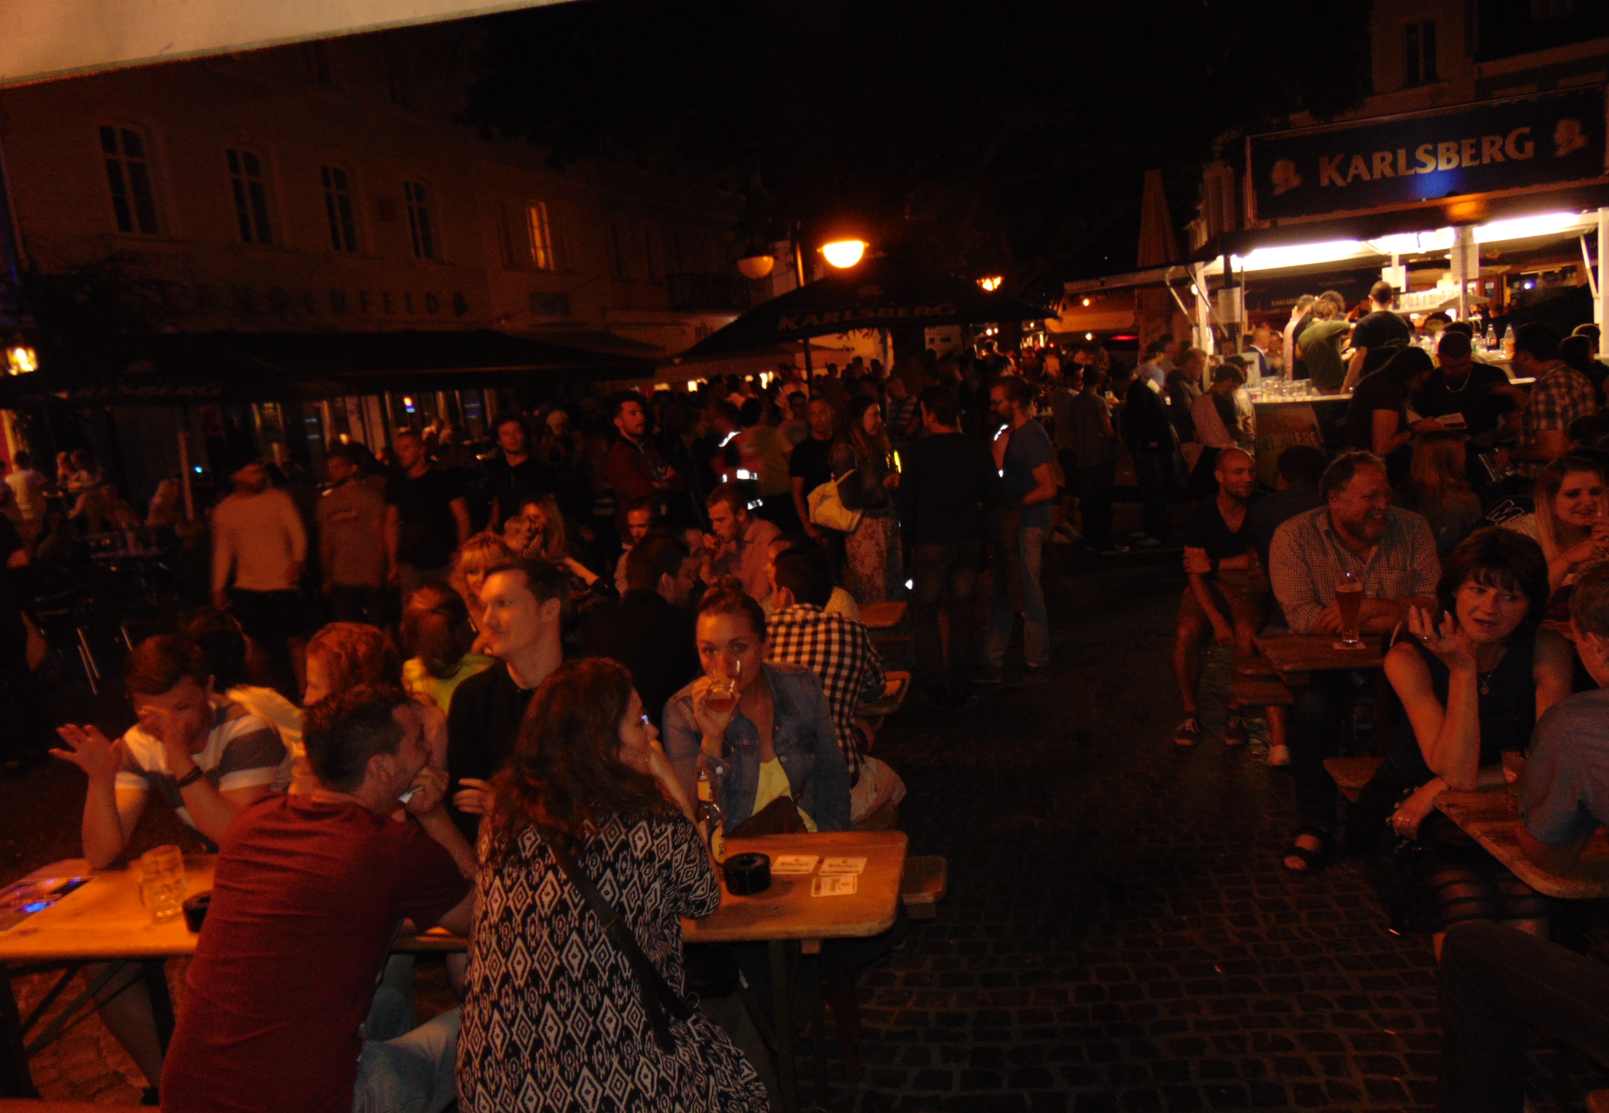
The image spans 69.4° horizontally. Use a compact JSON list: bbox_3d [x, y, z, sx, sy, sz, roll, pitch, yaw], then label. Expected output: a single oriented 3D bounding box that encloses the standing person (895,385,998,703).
[{"bbox_3d":[0.799,-0.074,6.500,0.570,1.750,0.380,-8,8,-8],"label":"standing person"}]

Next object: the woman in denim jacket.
[{"bbox_3d":[-0.050,0.720,2.982,0.520,1.340,0.750,-5,9,7],"label":"woman in denim jacket"}]

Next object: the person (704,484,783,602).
[{"bbox_3d":[-0.246,0.417,4.834,0.720,1.380,0.500,-11,10,-29],"label":"person"}]

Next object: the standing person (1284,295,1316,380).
[{"bbox_3d":[4.552,-1.464,10.500,0.420,1.760,0.500,-11,9,-30],"label":"standing person"}]

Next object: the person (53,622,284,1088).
[{"bbox_3d":[-1.677,0.826,3.173,0.620,1.330,0.770,-6,8,6],"label":"person"}]

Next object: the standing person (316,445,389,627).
[{"bbox_3d":[-2.831,0.169,7.450,0.500,1.770,0.340,-7,8,-6],"label":"standing person"}]

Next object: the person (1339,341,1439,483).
[{"bbox_3d":[3.068,-0.248,6.129,0.450,1.720,0.500,-7,9,-2],"label":"person"}]

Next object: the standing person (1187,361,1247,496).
[{"bbox_3d":[3.377,-0.704,9.300,0.550,1.630,0.500,-10,9,-27],"label":"standing person"}]

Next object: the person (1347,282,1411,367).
[{"bbox_3d":[4.550,-1.262,9.134,0.520,1.780,0.380,-8,9,-14],"label":"person"}]

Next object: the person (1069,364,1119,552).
[{"bbox_3d":[2.812,-0.953,11.050,0.470,1.740,0.380,0,10,40],"label":"person"}]

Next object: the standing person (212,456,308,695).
[{"bbox_3d":[-3.854,0.149,8.429,0.600,1.720,0.380,-8,9,-12],"label":"standing person"}]

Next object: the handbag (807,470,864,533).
[{"bbox_3d":[0.190,-0.321,7.150,0.360,0.360,0.160,5,8,7],"label":"handbag"}]

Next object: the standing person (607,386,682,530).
[{"bbox_3d":[-0.993,-0.159,7.600,0.420,1.830,0.520,0,10,41],"label":"standing person"}]

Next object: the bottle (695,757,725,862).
[{"bbox_3d":[-0.202,0.584,2.562,0.063,0.245,0.063,-6,9,0],"label":"bottle"}]

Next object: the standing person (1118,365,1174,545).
[{"bbox_3d":[3.085,-0.915,10.476,0.500,1.680,0.420,-13,11,-36],"label":"standing person"}]

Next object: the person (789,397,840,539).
[{"bbox_3d":[0.174,-0.115,7.182,0.520,1.760,0.360,-8,9,-9],"label":"person"}]

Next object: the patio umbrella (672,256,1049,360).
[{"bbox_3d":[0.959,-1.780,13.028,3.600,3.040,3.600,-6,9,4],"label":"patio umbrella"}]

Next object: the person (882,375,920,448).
[{"bbox_3d":[0.891,-0.682,10.031,0.480,1.740,0.350,-1,10,30],"label":"person"}]

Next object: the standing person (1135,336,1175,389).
[{"bbox_3d":[3.517,-1.258,11.533,0.360,1.770,0.500,-11,10,-27],"label":"standing person"}]

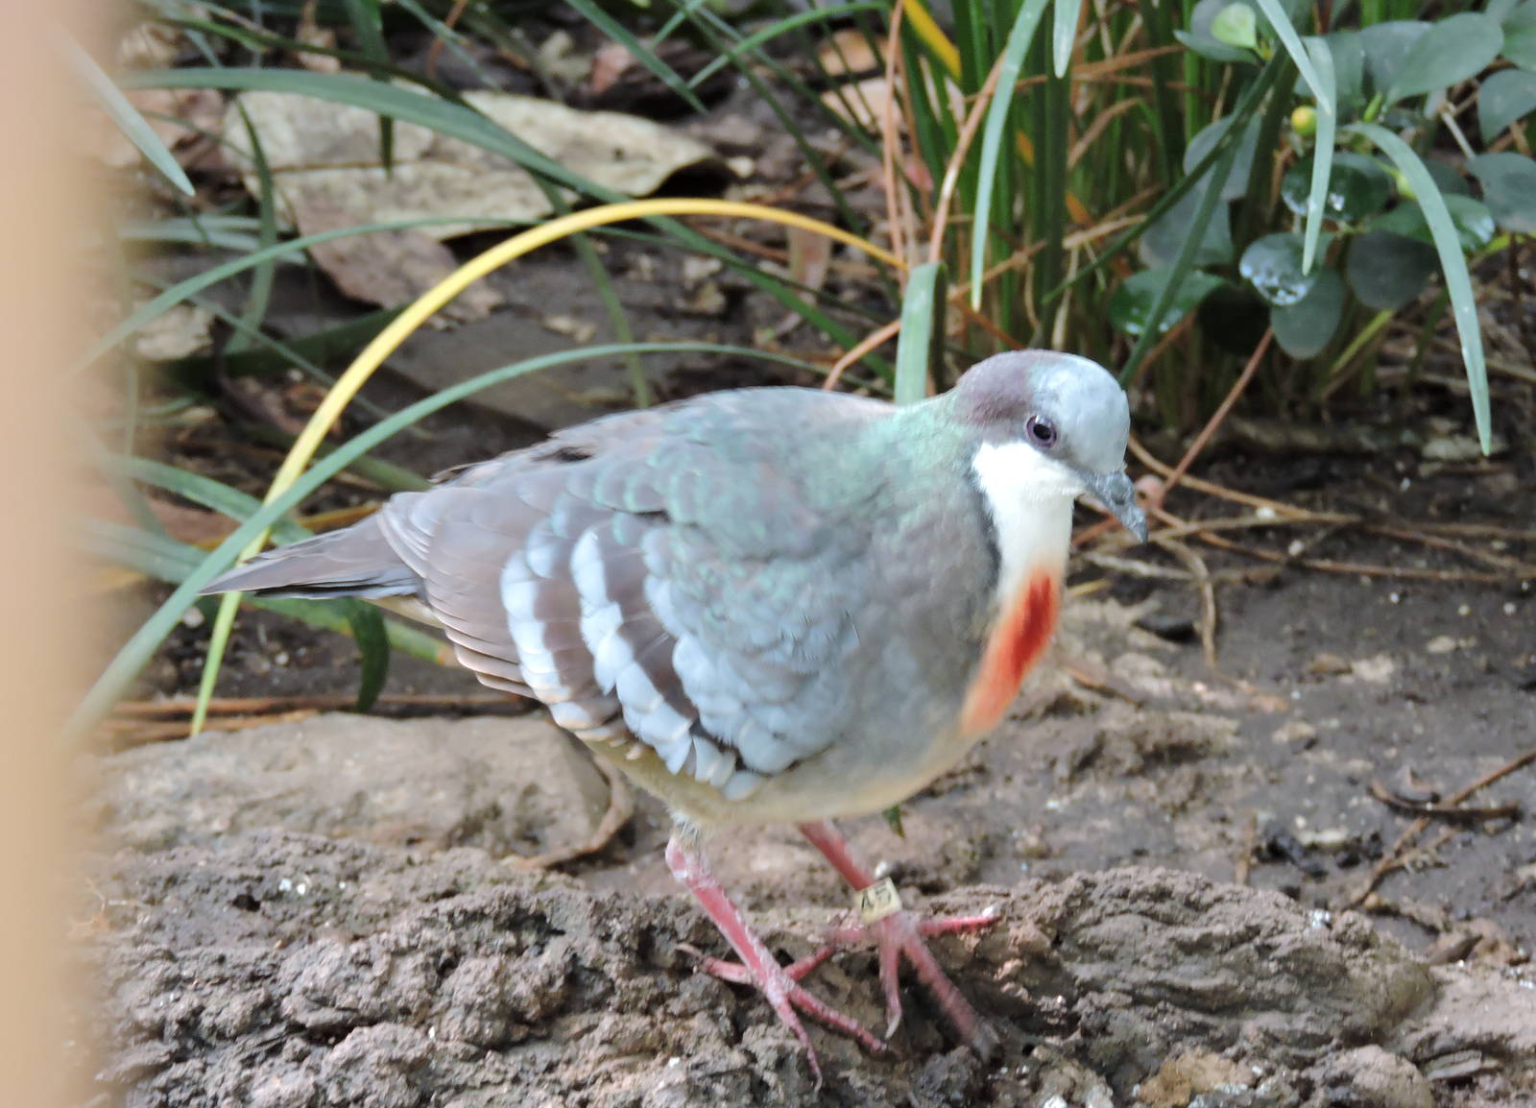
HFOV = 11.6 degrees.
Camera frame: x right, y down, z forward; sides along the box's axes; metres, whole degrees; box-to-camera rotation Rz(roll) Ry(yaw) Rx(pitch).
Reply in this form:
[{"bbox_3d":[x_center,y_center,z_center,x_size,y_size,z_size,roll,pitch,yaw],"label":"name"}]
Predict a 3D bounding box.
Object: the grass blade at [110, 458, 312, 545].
[{"bbox_3d":[-0.161,-0.016,2.170,0.060,0.020,0.022,0,25,0],"label":"grass blade"}]

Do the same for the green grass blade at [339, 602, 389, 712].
[{"bbox_3d":[-0.104,0.026,1.950,0.013,0.030,0.015,0,22,0],"label":"green grass blade"}]

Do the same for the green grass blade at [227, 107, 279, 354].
[{"bbox_3d":[-0.150,-0.095,2.200,0.015,0.068,0.030,0,22,0],"label":"green grass blade"}]

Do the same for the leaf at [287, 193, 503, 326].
[{"bbox_3d":[-0.117,-0.092,2.360,0.070,0.018,0.042,11,27,23],"label":"leaf"}]

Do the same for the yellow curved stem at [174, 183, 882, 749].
[{"bbox_3d":[-0.069,-0.034,2.137,0.245,0.105,0.052,-17,30,-32],"label":"yellow curved stem"}]

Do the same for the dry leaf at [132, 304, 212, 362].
[{"bbox_3d":[-0.184,-0.068,2.330,0.028,0.010,0.024,0,25,0],"label":"dry leaf"}]

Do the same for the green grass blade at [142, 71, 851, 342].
[{"bbox_3d":[-0.079,-0.100,2.180,0.214,0.064,0.060,0,22,0],"label":"green grass blade"}]

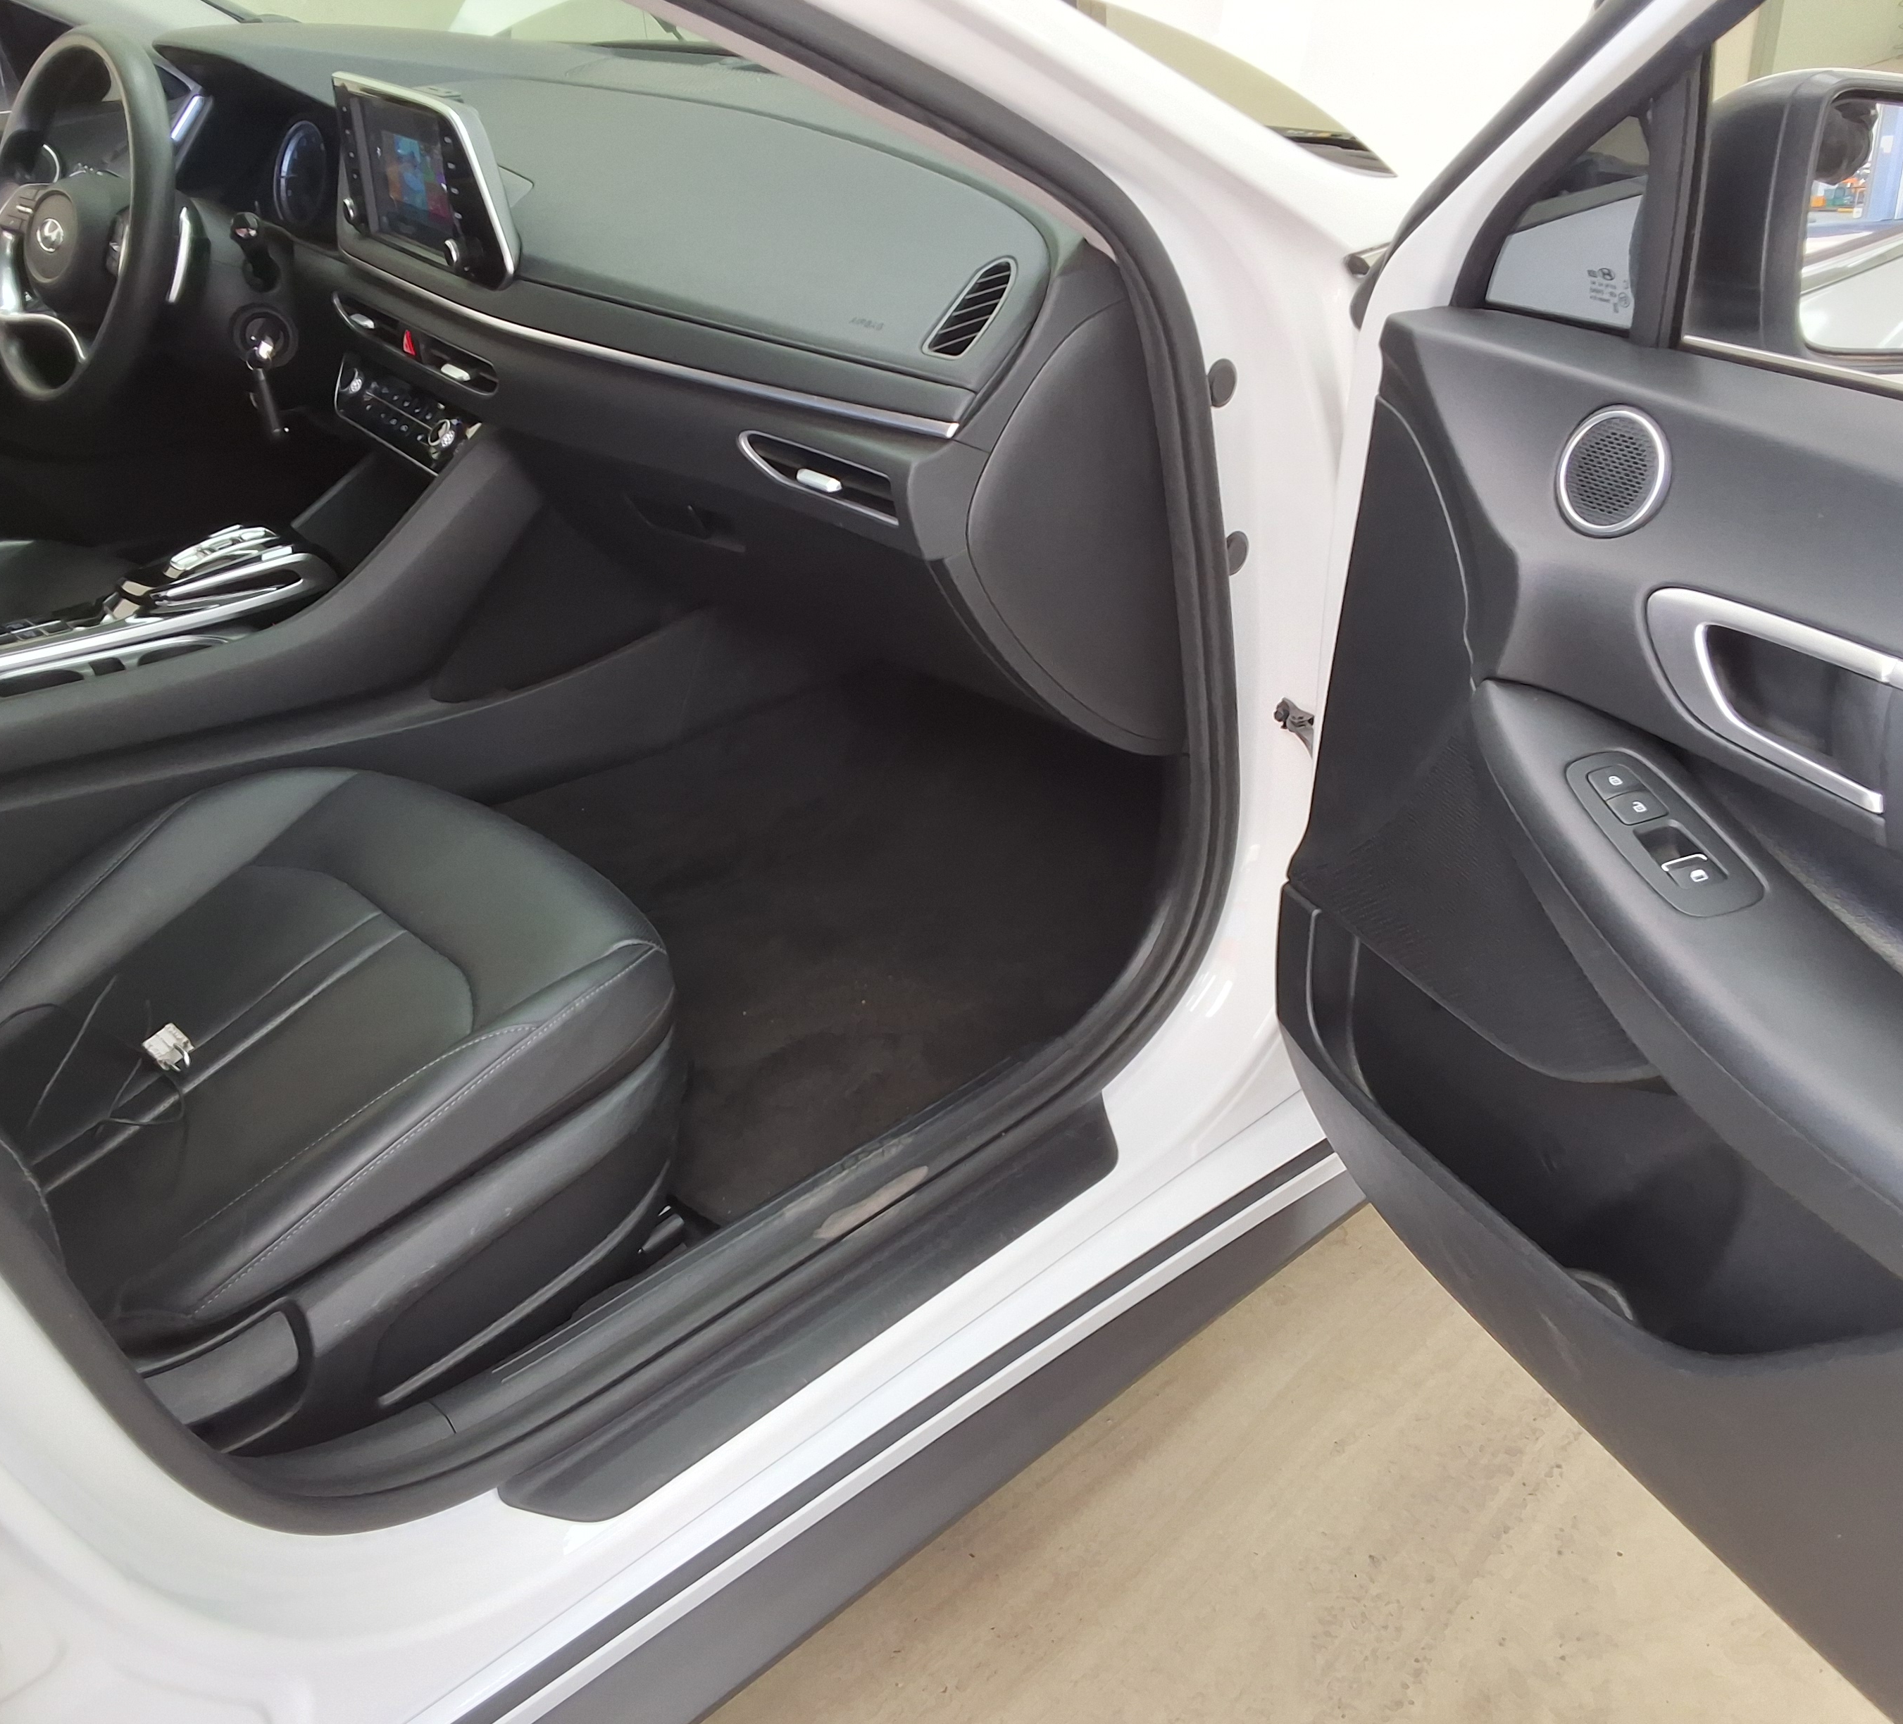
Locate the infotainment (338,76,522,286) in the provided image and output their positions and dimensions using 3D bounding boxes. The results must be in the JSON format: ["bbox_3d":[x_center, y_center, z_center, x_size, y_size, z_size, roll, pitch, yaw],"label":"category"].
[{"bbox_3d":[-0.459,-0.598,1.626,0.035,0.140,0.282,-23,38,-33],"label":"infotainment"}]

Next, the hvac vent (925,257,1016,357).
[{"bbox_3d":[0.019,-0.384,1.312,0.040,0.020,0.088,37,82,29],"label":"hvac vent"}]

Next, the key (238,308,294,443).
[{"bbox_3d":[-0.703,-0.499,1.905,0.050,0.128,0.040,-24,37,-37],"label":"key"}]

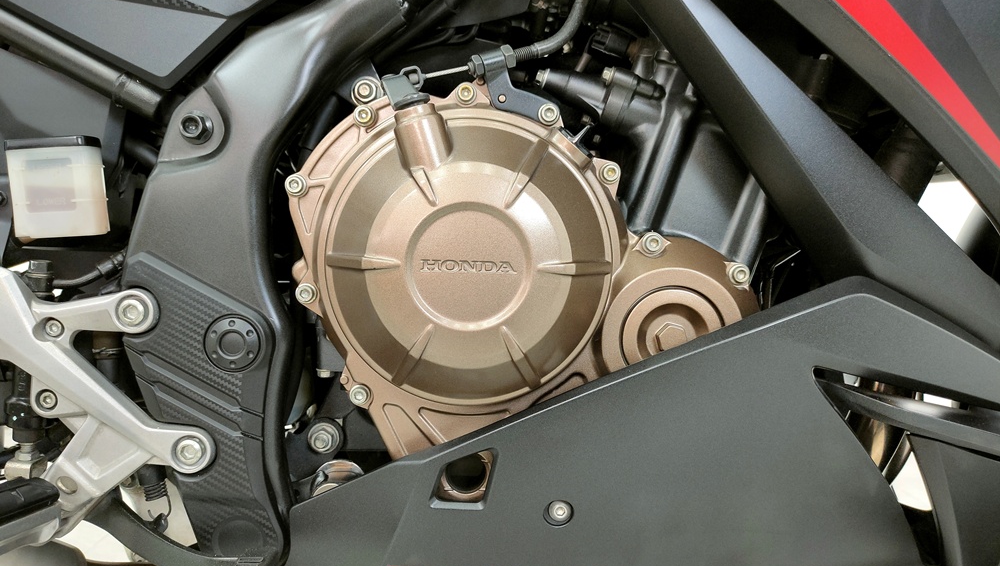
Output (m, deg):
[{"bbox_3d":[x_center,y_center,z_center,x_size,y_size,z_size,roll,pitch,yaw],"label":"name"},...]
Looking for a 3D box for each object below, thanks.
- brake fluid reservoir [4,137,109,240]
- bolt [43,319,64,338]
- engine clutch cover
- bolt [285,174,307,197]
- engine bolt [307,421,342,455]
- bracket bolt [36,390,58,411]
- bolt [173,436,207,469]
[{"bbox_3d":[-0.294,-0.063,0.612,0.054,0.063,0.036,-4,4,-2],"label":"brake fluid reservoir"},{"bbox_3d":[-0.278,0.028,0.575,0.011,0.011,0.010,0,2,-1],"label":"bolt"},{"bbox_3d":[-0.025,-0.007,0.550,0.208,0.230,0.065,0,2,-1],"label":"engine clutch cover"},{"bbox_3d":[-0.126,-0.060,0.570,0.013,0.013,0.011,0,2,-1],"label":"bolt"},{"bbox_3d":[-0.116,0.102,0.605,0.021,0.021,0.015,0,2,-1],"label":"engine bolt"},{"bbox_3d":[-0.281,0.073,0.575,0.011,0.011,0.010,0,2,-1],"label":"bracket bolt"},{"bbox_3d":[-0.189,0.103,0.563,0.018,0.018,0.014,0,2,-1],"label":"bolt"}]

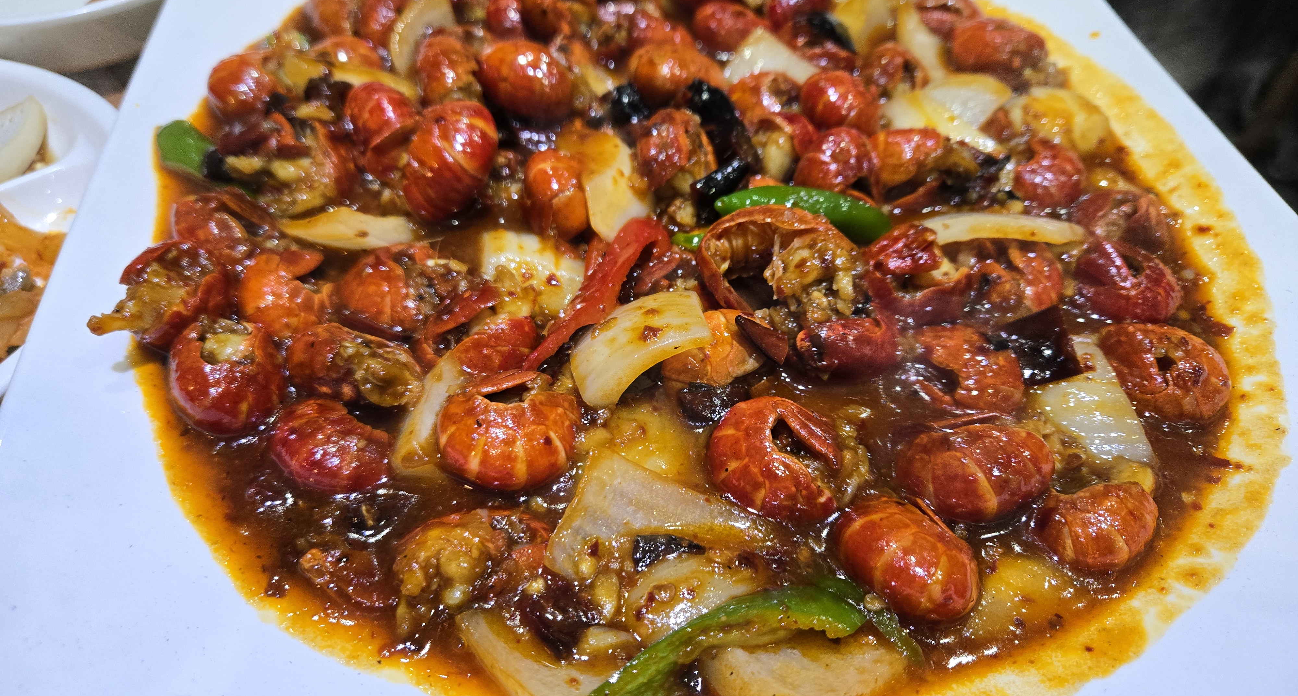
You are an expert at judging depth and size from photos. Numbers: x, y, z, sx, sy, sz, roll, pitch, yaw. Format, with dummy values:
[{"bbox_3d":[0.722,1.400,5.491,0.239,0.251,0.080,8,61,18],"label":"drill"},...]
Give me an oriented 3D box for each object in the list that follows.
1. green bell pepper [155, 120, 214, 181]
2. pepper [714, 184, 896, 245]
[{"bbox_3d":[-0.168,-0.071,0.320,0.036,0.010,0.020,32,58,19],"label":"green bell pepper"},{"bbox_3d":[0.051,-0.044,0.285,0.058,0.014,0.015,8,51,5],"label":"pepper"}]

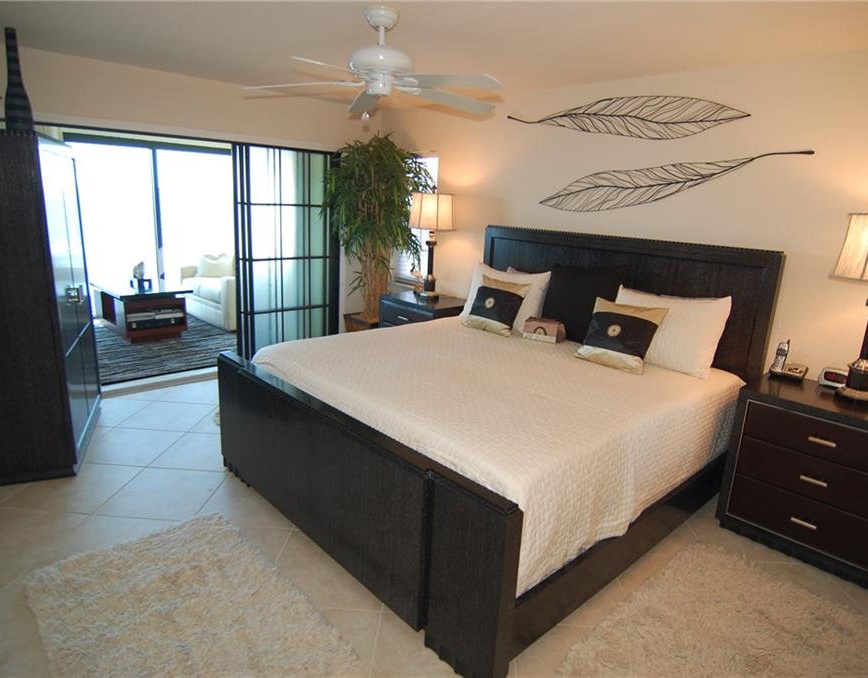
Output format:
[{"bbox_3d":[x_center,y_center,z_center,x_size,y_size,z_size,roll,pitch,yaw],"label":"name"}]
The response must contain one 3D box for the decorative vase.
[{"bbox_3d":[-2.207,-1.342,2.704,0.125,0.540,0.125,-11,19,-44],"label":"decorative vase"}]

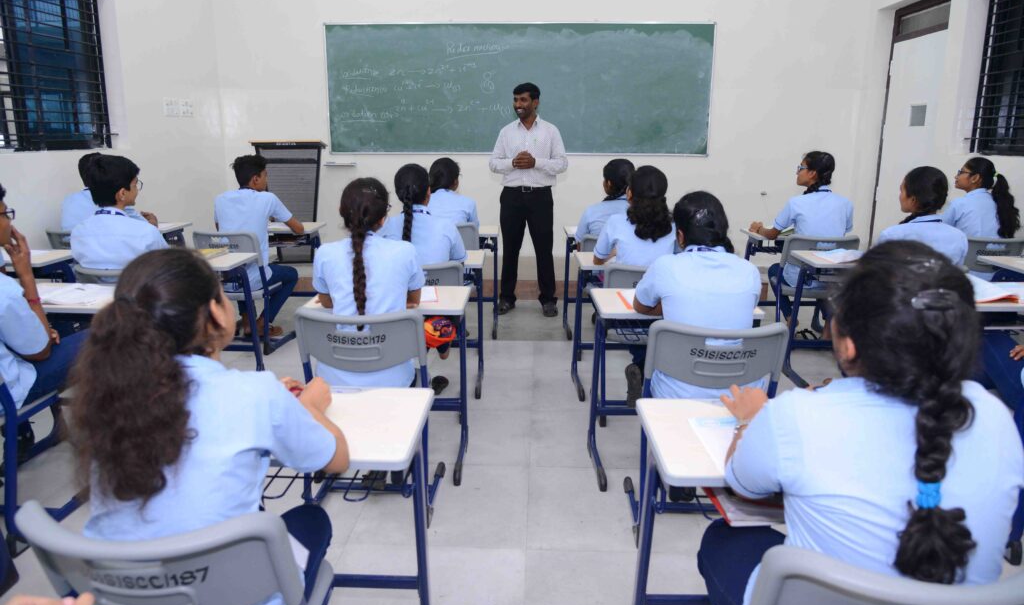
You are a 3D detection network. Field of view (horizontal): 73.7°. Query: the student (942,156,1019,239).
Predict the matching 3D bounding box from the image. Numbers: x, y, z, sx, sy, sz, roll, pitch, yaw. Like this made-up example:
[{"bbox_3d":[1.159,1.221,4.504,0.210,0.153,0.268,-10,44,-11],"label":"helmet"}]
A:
[{"bbox_3d":[2.797,-0.304,4.351,0.450,1.240,0.620,-3,13,-12],"label":"student"}]

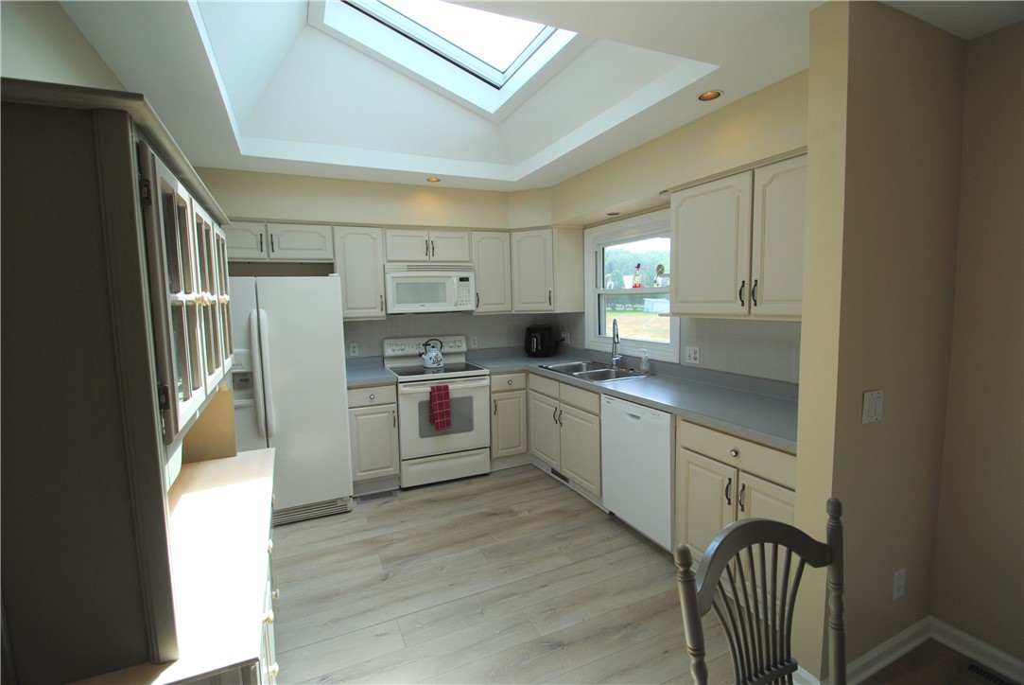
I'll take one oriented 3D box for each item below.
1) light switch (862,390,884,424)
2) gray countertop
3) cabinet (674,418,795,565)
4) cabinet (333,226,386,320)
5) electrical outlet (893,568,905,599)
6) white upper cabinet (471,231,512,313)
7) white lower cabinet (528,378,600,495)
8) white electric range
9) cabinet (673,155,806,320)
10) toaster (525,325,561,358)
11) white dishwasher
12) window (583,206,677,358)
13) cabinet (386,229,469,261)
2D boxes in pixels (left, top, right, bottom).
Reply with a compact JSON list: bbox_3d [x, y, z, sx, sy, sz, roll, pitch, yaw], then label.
[{"bbox_3d":[1.307,0.233,1.538,0.119,0.116,0.009,-3,5,-23],"label":"light switch"},{"bbox_3d":[0.086,0.270,2.790,2.150,0.138,3.013,-3,5,-23],"label":"gray countertop"},{"bbox_3d":[1.305,0.777,2.099,0.630,0.780,0.710,-4,6,-24],"label":"cabinet"},{"bbox_3d":[-1.280,-0.566,3.587,0.376,0.748,0.340,-3,5,-23],"label":"cabinet"},{"bbox_3d":[1.551,0.965,1.704,0.075,0.117,0.010,-4,6,-24],"label":"electrical outlet"},{"bbox_3d":[-0.247,-0.638,4.069,0.387,0.757,0.335,-4,6,-24],"label":"white upper cabinet"},{"bbox_3d":[0.650,0.665,3.440,0.613,0.789,1.065,-3,5,-23],"label":"white lower cabinet"},{"bbox_3d":[-0.655,0.563,3.756,0.759,1.175,0.675,-3,5,-23],"label":"white electric range"},{"bbox_3d":[1.313,-0.501,2.191,0.295,0.748,1.057,-3,5,-23],"label":"cabinet"},{"bbox_3d":[0.292,-0.001,4.304,0.270,0.310,0.280,1,6,30],"label":"toaster"},{"bbox_3d":[0.991,0.730,2.681,0.600,0.778,0.600,-3,5,-23],"label":"white dishwasher"},{"bbox_3d":[0.942,-0.445,3.496,0.090,1.100,1.170,-4,6,-24],"label":"window"},{"bbox_3d":[-0.766,-0.828,3.793,0.759,0.285,0.340,-3,5,-23],"label":"cabinet"}]

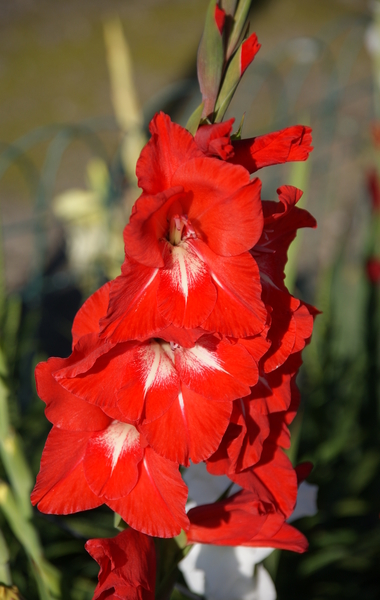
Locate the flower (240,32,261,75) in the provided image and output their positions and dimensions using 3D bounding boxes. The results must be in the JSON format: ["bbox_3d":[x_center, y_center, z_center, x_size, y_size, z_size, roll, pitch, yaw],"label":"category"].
[{"bbox_3d":[0.031,-0.126,1.530,0.012,0.021,0.012,2,13,-32],"label":"flower"}]

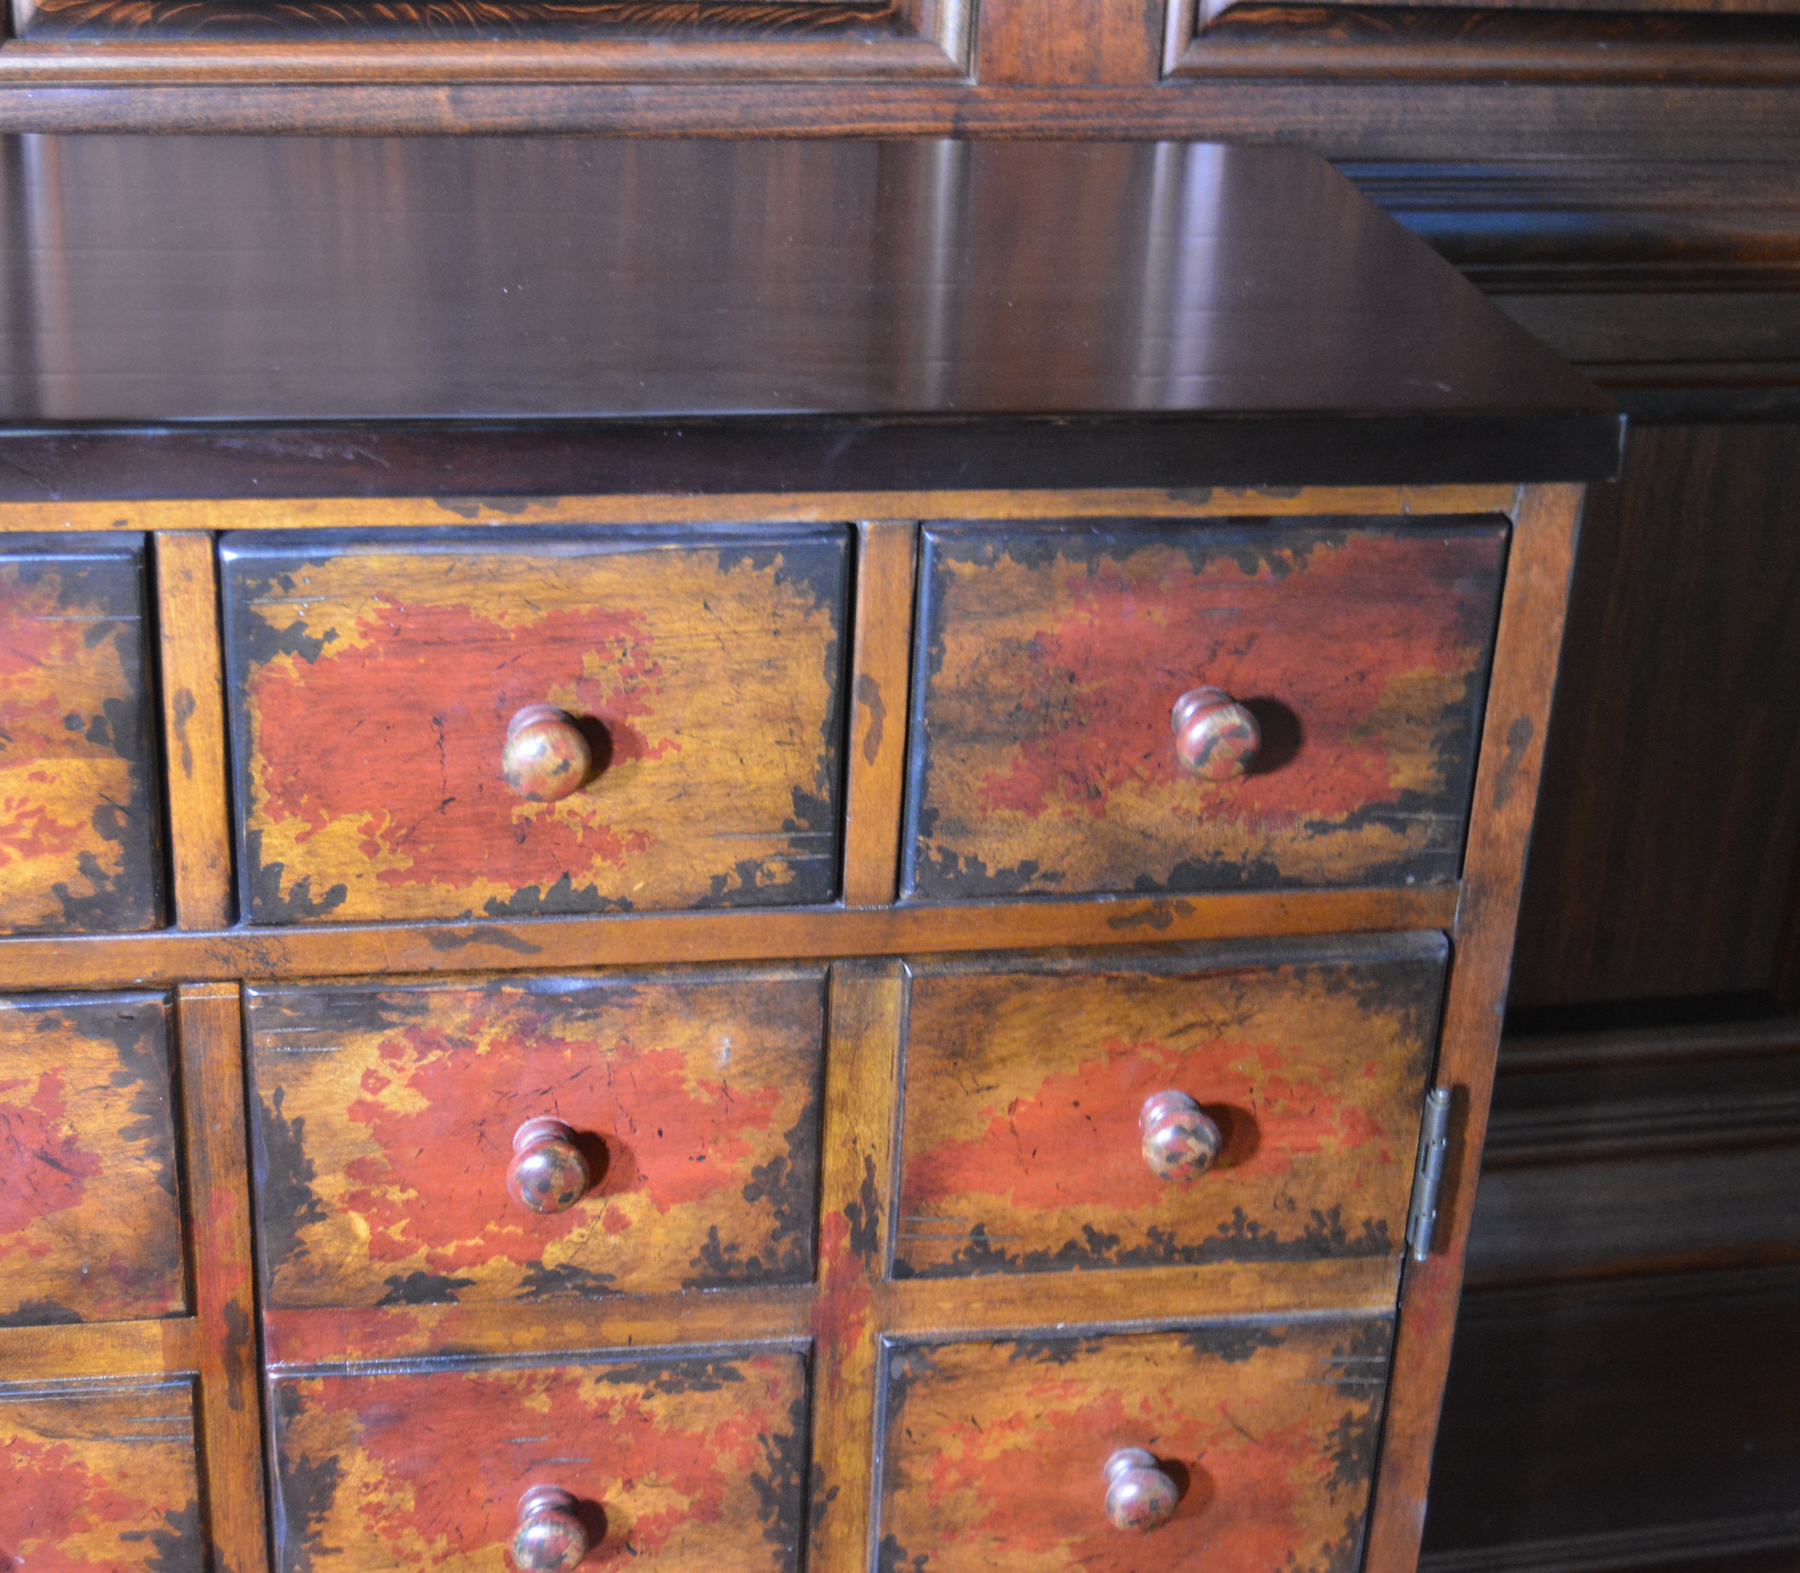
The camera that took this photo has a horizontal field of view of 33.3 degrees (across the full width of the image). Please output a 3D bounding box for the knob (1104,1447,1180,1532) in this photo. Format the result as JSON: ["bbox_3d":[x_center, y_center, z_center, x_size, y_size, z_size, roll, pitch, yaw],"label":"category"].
[{"bbox_3d":[0.095,0.282,1.194,0.029,0.029,0.032,-2,26,-10],"label":"knob"}]

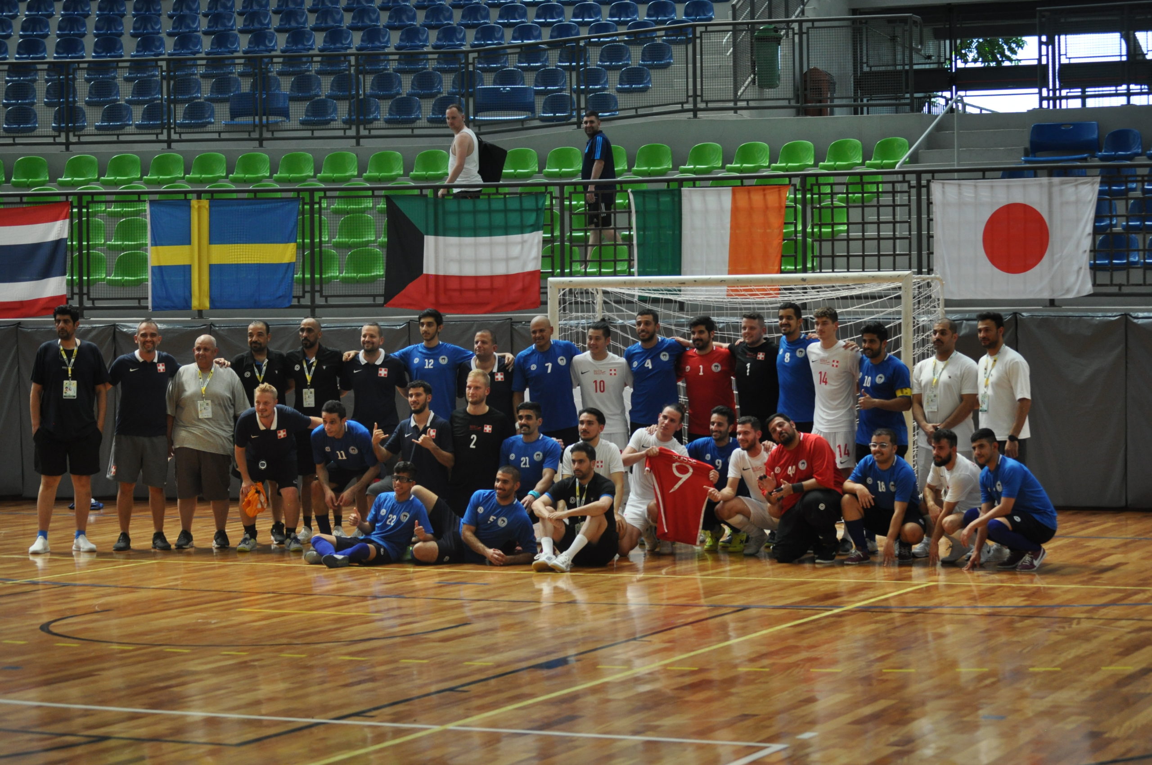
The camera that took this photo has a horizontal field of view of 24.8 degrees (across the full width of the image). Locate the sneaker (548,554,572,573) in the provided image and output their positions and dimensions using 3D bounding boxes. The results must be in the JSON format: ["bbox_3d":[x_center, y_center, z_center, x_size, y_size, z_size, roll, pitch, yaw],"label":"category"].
[{"bbox_3d":[-0.114,1.268,18.410,0.108,0.130,0.290,0,-11,28],"label":"sneaker"}]

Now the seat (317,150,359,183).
[{"bbox_3d":[-2.774,-2.509,30.500,0.420,0.365,0.400,0,1,9],"label":"seat"}]

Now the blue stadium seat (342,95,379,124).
[{"bbox_3d":[-2.793,-3.537,34.100,0.450,0.390,0.420,0,1,6],"label":"blue stadium seat"}]

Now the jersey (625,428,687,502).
[{"bbox_3d":[0.563,0.578,18.200,0.440,0.530,0.280,7,4,-3],"label":"jersey"}]

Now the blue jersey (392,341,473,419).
[{"bbox_3d":[-1.145,-0.004,20.900,0.680,0.680,0.280,0,1,15],"label":"blue jersey"}]

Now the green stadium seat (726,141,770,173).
[{"bbox_3d":[1.901,-2.481,28.900,0.425,0.340,0.410,0,1,17],"label":"green stadium seat"}]

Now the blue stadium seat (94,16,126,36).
[{"bbox_3d":[-6.553,-4.998,36.800,0.420,0.365,0.400,-1,1,-6],"label":"blue stadium seat"}]

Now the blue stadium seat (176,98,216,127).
[{"bbox_3d":[-4.759,-3.368,32.800,0.440,0.390,0.440,0,1,5],"label":"blue stadium seat"}]

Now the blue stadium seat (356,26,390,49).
[{"bbox_3d":[-2.740,-4.643,35.300,0.440,0.390,0.440,0,1,5],"label":"blue stadium seat"}]

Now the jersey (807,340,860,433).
[{"bbox_3d":[1.948,0.031,19.800,0.450,0.700,0.270,0,1,30],"label":"jersey"}]

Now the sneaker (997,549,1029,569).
[{"bbox_3d":[2.960,1.191,17.700,0.280,0.120,0.110,-17,9,-31],"label":"sneaker"}]

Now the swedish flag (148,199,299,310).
[{"bbox_3d":[-3.576,-1.302,26.600,1.630,1.120,0.050,0,0,12],"label":"swedish flag"}]

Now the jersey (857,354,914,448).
[{"bbox_3d":[2.236,0.120,18.950,0.430,0.660,0.280,0,1,43],"label":"jersey"}]

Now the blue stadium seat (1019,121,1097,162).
[{"bbox_3d":[5.242,-2.599,28.400,0.790,0.440,0.440,0,1,20],"label":"blue stadium seat"}]

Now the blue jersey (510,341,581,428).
[{"bbox_3d":[-0.236,0.024,20.200,0.530,0.700,0.300,0,1,10],"label":"blue jersey"}]

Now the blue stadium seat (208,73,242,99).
[{"bbox_3d":[-4.719,-3.972,35.100,0.450,0.390,0.420,0,1,6],"label":"blue stadium seat"}]

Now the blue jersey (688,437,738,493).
[{"bbox_3d":[1.071,0.636,19.800,0.480,0.460,0.300,0,6,14],"label":"blue jersey"}]

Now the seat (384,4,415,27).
[{"bbox_3d":[-2.498,-5.174,37.200,0.450,0.390,0.420,0,1,8],"label":"seat"}]

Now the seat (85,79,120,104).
[{"bbox_3d":[-6.160,-3.788,34.100,0.420,0.365,0.400,-1,1,-5],"label":"seat"}]

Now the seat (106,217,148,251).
[{"bbox_3d":[-4.962,-1.644,29.100,0.440,0.360,0.410,0,0,9],"label":"seat"}]

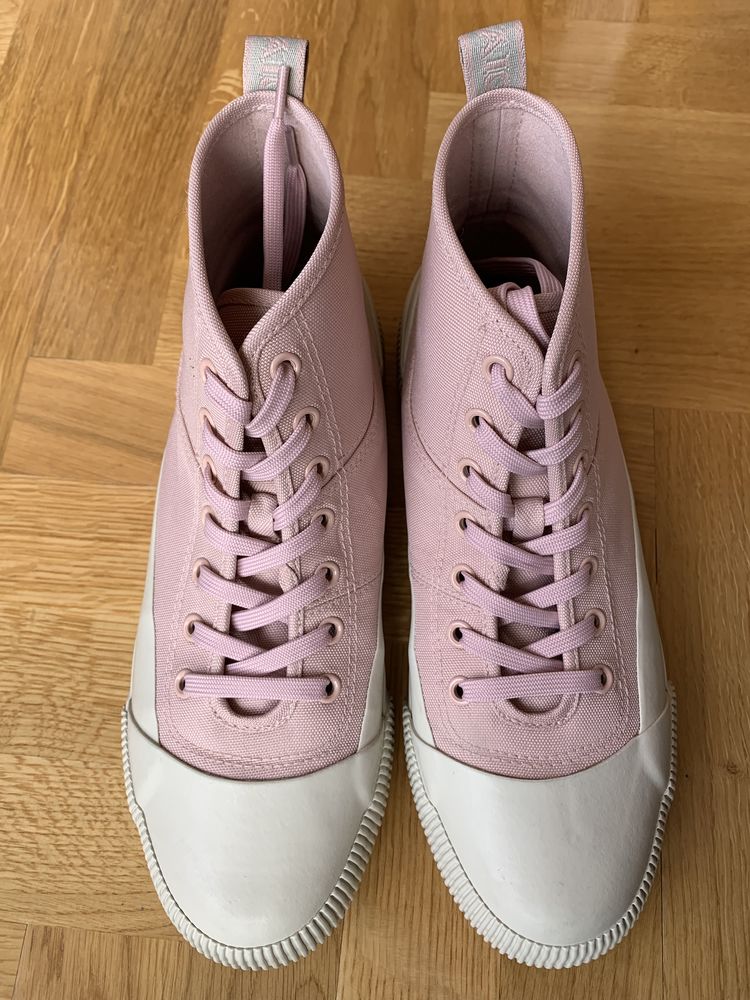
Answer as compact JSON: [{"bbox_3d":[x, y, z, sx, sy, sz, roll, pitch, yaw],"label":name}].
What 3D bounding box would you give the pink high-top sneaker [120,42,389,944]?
[{"bbox_3d":[-0.045,0.009,0.254,0.107,0.137,0.293,2,72,2],"label":"pink high-top sneaker"}]

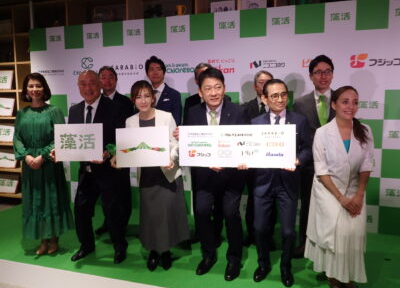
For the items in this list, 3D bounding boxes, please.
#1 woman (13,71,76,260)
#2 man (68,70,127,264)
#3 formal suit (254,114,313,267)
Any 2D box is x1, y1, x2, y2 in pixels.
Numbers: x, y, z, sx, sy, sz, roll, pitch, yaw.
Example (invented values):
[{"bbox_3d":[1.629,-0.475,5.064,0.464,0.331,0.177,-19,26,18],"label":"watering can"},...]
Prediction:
[{"bbox_3d":[-1.370,0.183,3.123,0.500,1.611,0.380,1,6,10],"label":"woman"},{"bbox_3d":[-0.863,0.196,2.991,0.520,1.610,0.450,2,6,17],"label":"man"},{"bbox_3d":[0.649,0.358,2.657,0.500,1.240,0.390,2,6,18],"label":"formal suit"}]

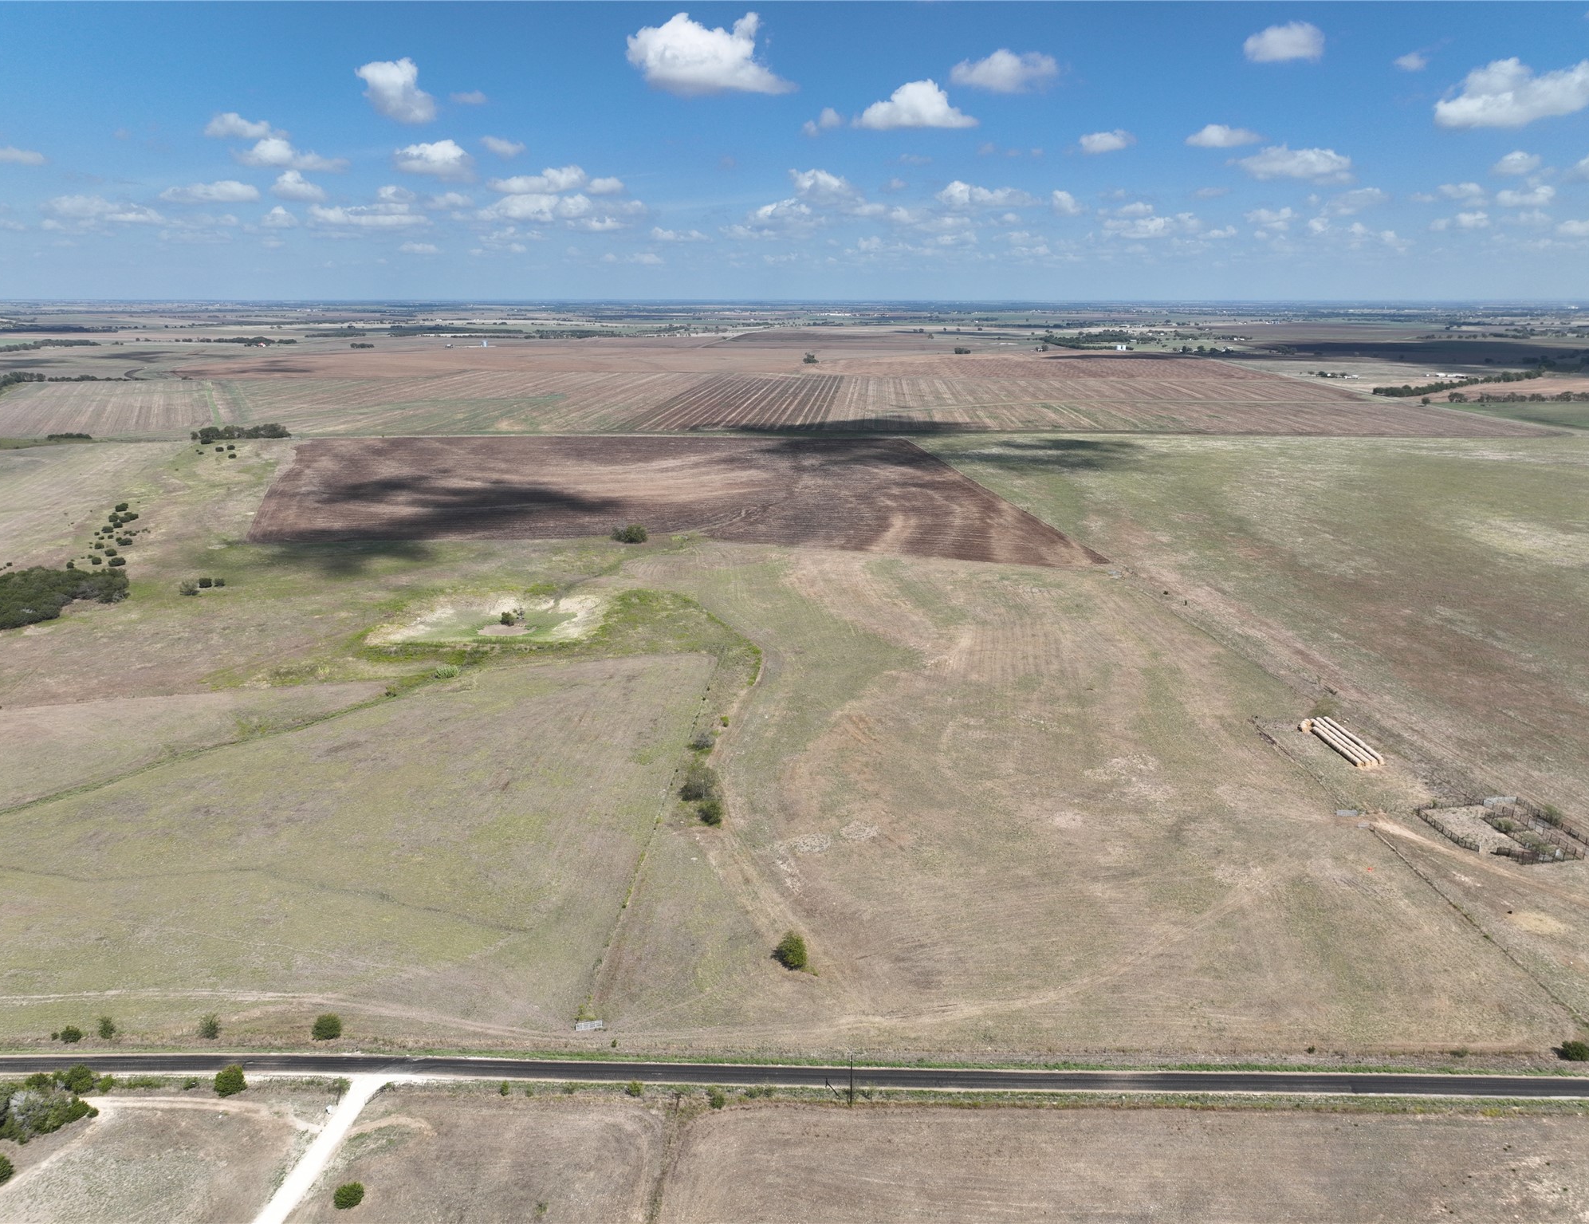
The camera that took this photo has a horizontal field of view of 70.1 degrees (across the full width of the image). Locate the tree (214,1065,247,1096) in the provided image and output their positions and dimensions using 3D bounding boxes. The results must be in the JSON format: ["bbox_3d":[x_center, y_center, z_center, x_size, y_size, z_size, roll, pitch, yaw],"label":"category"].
[{"bbox_3d":[-85.230,70.920,171.270,4.700,4.800,4.600,-9,18,-29],"label":"tree"}]

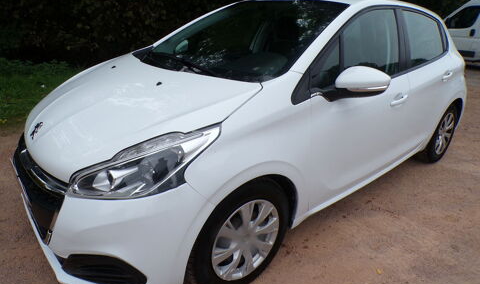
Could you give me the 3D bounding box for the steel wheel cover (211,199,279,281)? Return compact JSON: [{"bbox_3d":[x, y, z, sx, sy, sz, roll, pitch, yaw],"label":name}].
[{"bbox_3d":[0.022,0.457,1.588,0.420,0.420,0.060,-16,27,-39],"label":"steel wheel cover"}]

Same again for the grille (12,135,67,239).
[{"bbox_3d":[-1.028,0.161,1.628,0.165,0.390,0.880,-16,27,-39],"label":"grille"}]

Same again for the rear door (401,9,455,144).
[{"bbox_3d":[1.433,-0.476,2.647,0.840,1.060,0.290,-16,27,-39],"label":"rear door"}]

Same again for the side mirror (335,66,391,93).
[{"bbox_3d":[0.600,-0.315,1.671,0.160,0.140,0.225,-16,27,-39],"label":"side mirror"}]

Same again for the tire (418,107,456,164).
[{"bbox_3d":[1.881,-0.106,3.223,0.618,0.617,0.195,-16,27,-39],"label":"tire"}]

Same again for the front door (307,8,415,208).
[{"bbox_3d":[0.716,-0.264,2.053,1.130,1.120,0.295,-16,27,-39],"label":"front door"}]

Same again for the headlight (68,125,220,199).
[{"bbox_3d":[-0.367,0.086,1.323,0.560,0.295,0.390,-16,27,-39],"label":"headlight"}]

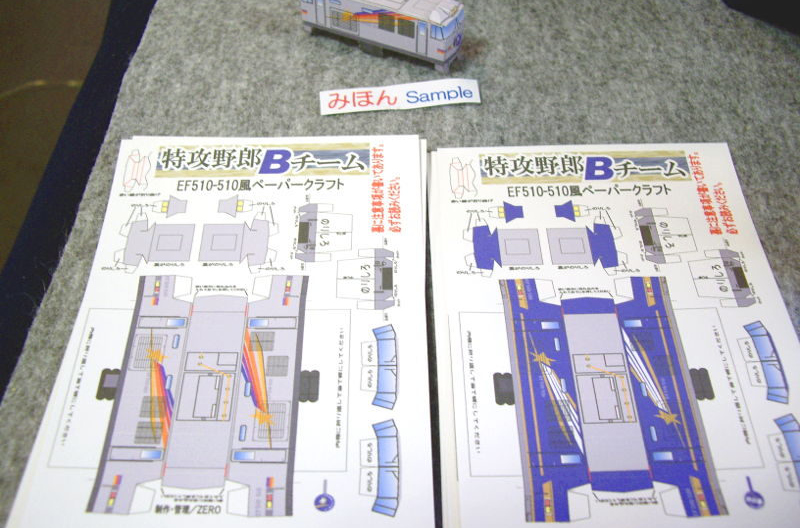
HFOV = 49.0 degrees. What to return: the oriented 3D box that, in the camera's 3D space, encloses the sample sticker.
[{"bbox_3d":[0.000,-0.059,0.311,0.057,0.002,0.013,-5,52,-4],"label":"sample sticker"}]

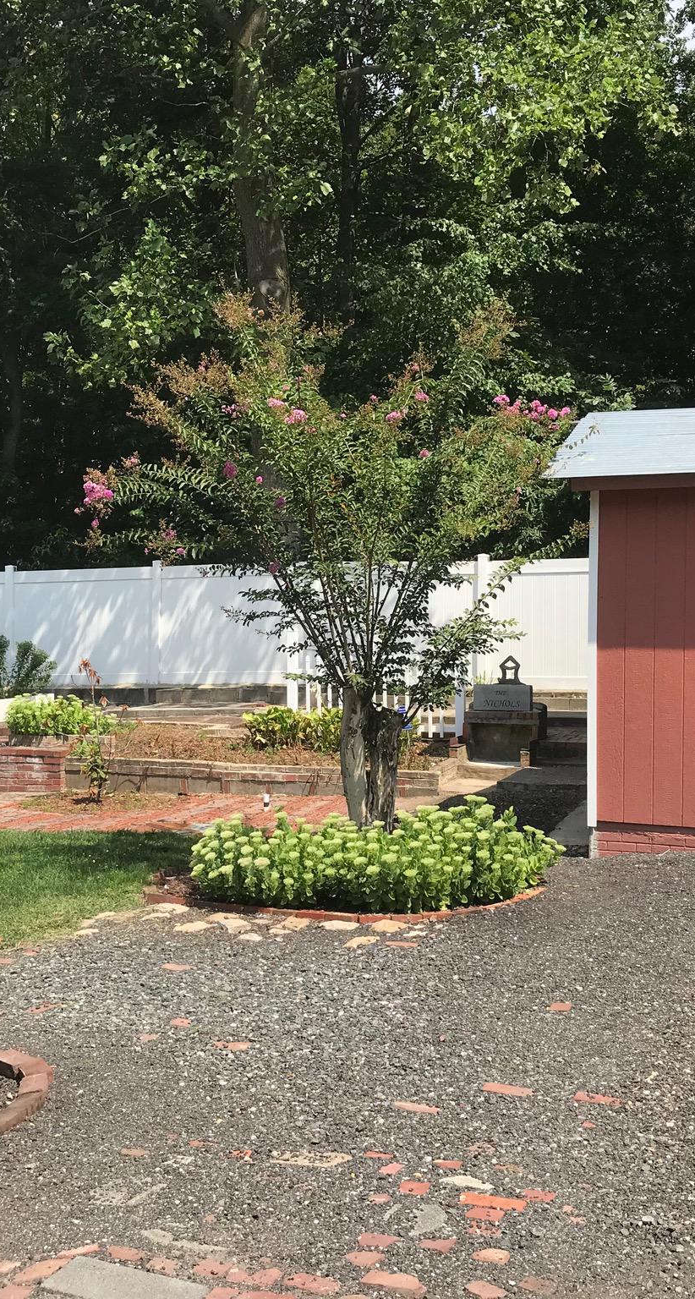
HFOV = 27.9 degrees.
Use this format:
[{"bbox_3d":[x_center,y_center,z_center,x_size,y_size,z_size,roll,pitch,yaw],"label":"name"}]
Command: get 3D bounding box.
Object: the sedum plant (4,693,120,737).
[{"bbox_3d":[-3.054,0.715,14.950,1.120,0.480,0.850,1,2,18],"label":"sedum plant"}]

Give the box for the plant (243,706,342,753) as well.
[{"bbox_3d":[-0.557,0.736,14.600,1.050,0.500,0.850,0,2,0],"label":"plant"}]

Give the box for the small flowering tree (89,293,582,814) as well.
[{"bbox_3d":[-0.078,-0.398,9.450,3.400,3.950,3.100,0,2,0],"label":"small flowering tree"}]

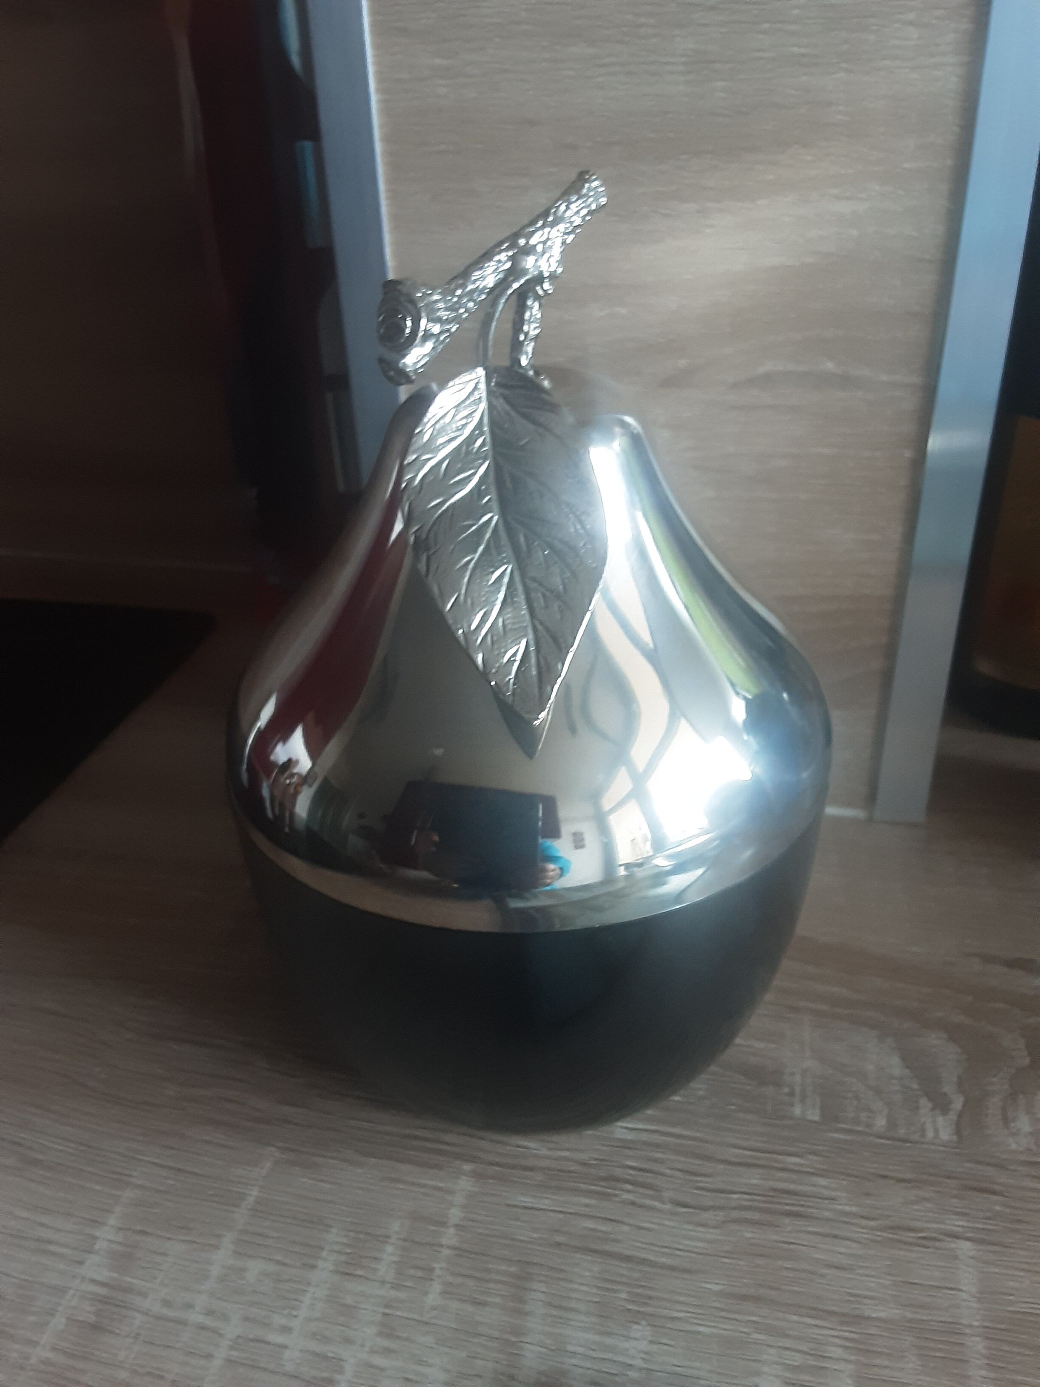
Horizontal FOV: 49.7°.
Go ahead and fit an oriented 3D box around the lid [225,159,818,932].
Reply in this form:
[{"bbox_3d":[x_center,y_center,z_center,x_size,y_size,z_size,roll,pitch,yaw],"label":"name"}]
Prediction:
[{"bbox_3d":[-0.001,-0.047,0.262,0.154,0.134,0.154,0,30,5],"label":"lid"}]

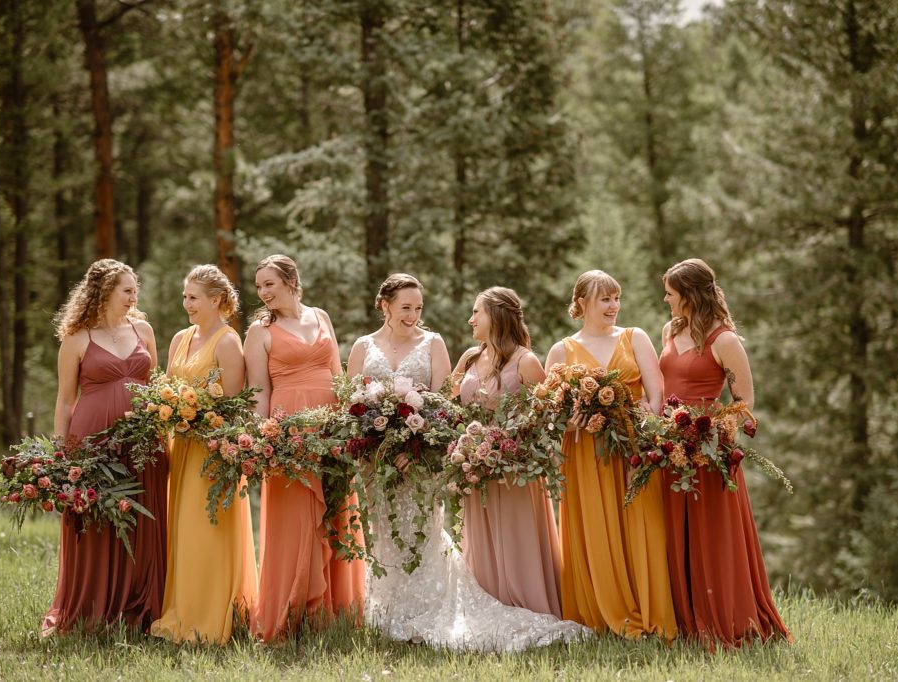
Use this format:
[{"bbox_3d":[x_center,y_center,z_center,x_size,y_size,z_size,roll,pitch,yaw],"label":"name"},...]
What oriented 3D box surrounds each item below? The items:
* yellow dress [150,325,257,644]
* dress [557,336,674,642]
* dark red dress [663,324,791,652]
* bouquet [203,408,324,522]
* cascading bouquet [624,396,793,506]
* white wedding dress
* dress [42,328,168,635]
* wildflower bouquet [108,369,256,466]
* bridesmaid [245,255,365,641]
[{"bbox_3d":[-1.082,0.643,10.650,0.480,1.414,0.460,0,1,32],"label":"yellow dress"},{"bbox_3d":[0.746,0.640,10.700,0.510,1.390,0.490,0,1,-8],"label":"dress"},{"bbox_3d":[1.213,0.645,10.600,0.560,1.434,0.500,0,1,35],"label":"dark red dress"},{"bbox_3d":[-0.798,0.540,10.400,0.540,0.499,0.370,0,1,-8],"label":"bouquet"},{"bbox_3d":[1.095,0.466,10.200,0.700,0.455,0.400,0,1,15],"label":"cascading bouquet"},{"bbox_3d":[0.110,0.646,10.380,0.990,1.383,0.680,0,1,-2],"label":"white wedding dress"},{"bbox_3d":[-1.532,0.625,10.750,0.530,1.361,0.440,0,1,-25],"label":"dress"},{"bbox_3d":[-1.160,0.321,10.400,0.640,0.396,0.380,0,1,-5],"label":"wildflower bouquet"},{"bbox_3d":[-0.626,0.465,10.550,0.520,1.685,0.440,0,1,-17],"label":"bridesmaid"}]

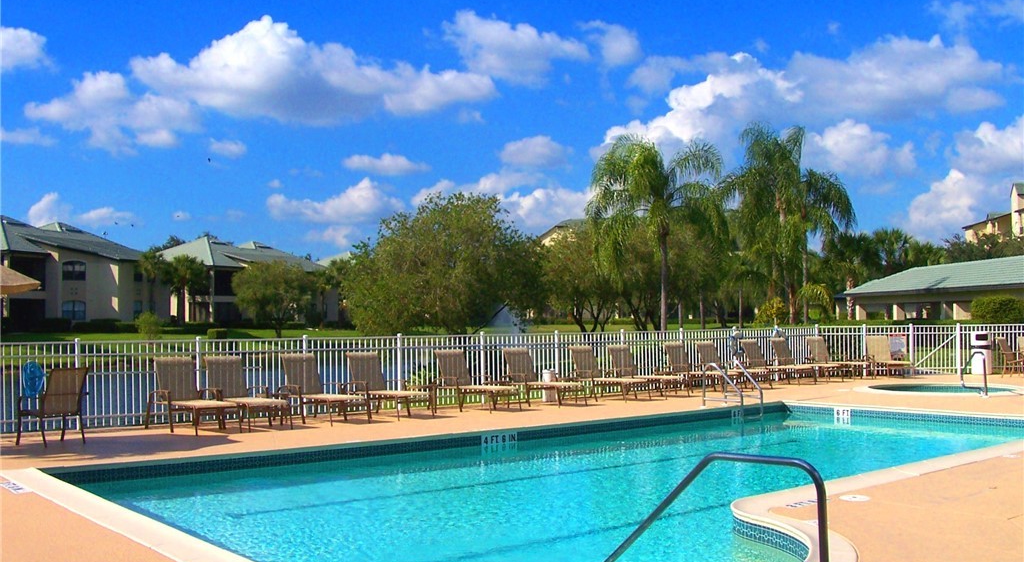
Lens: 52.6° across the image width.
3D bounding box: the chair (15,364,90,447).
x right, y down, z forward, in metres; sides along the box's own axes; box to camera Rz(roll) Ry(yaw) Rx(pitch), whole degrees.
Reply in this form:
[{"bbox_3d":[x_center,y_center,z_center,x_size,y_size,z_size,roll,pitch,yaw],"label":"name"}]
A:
[{"bbox_3d":[-6.090,1.656,13.753,0.740,1.010,0.630,-2,-3,39],"label":"chair"}]

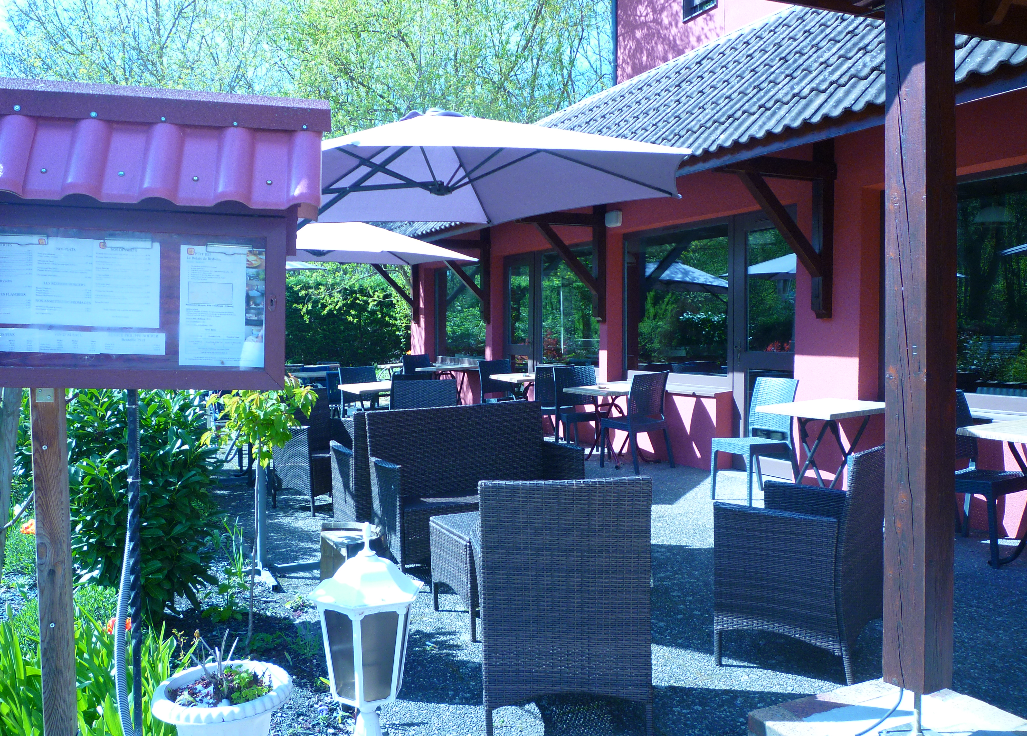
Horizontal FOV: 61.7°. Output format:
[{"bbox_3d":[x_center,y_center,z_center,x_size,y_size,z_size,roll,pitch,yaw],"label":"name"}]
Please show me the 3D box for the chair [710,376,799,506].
[{"bbox_3d":[1.801,0.539,6.377,0.570,0.874,0.450,-2,3,-36],"label":"chair"}]

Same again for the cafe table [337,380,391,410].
[{"bbox_3d":[-1.234,0.551,8.383,0.780,0.740,0.750,-2,3,-32],"label":"cafe table"}]

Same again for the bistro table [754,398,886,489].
[{"bbox_3d":[2.485,0.653,6.725,1.141,0.737,0.657,-2,3,-38],"label":"bistro table"}]

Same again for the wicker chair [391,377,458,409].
[{"bbox_3d":[-0.752,0.564,7.307,0.606,0.858,0.606,0,3,-2],"label":"wicker chair"}]

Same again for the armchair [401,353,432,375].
[{"bbox_3d":[-1.363,0.237,12.971,0.480,0.870,0.540,-1,3,-28],"label":"armchair"}]

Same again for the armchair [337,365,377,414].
[{"bbox_3d":[-1.583,0.413,9.225,0.460,0.870,0.530,-1,3,-29],"label":"armchair"}]

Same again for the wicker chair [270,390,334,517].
[{"bbox_3d":[-1.425,0.597,6.313,0.572,0.825,0.560,1,3,39],"label":"wicker chair"}]

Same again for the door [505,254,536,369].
[{"bbox_3d":[0.091,-0.507,12.868,0.091,2.424,1.010,-1,3,-25],"label":"door"}]

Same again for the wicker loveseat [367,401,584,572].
[{"bbox_3d":[-0.193,0.643,4.661,1.120,0.825,0.530,-1,3,-31],"label":"wicker loveseat"}]

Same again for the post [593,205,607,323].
[{"bbox_3d":[1.020,-1.274,10.152,0.121,1.459,0.121,-1,3,-25],"label":"post"}]

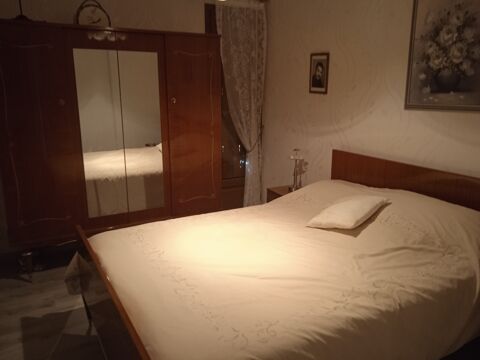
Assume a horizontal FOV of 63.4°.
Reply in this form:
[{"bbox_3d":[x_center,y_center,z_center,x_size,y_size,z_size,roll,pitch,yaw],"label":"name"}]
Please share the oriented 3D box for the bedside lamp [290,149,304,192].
[{"bbox_3d":[0.524,-0.093,3.611,0.140,0.385,0.140,-7,15,-29],"label":"bedside lamp"}]

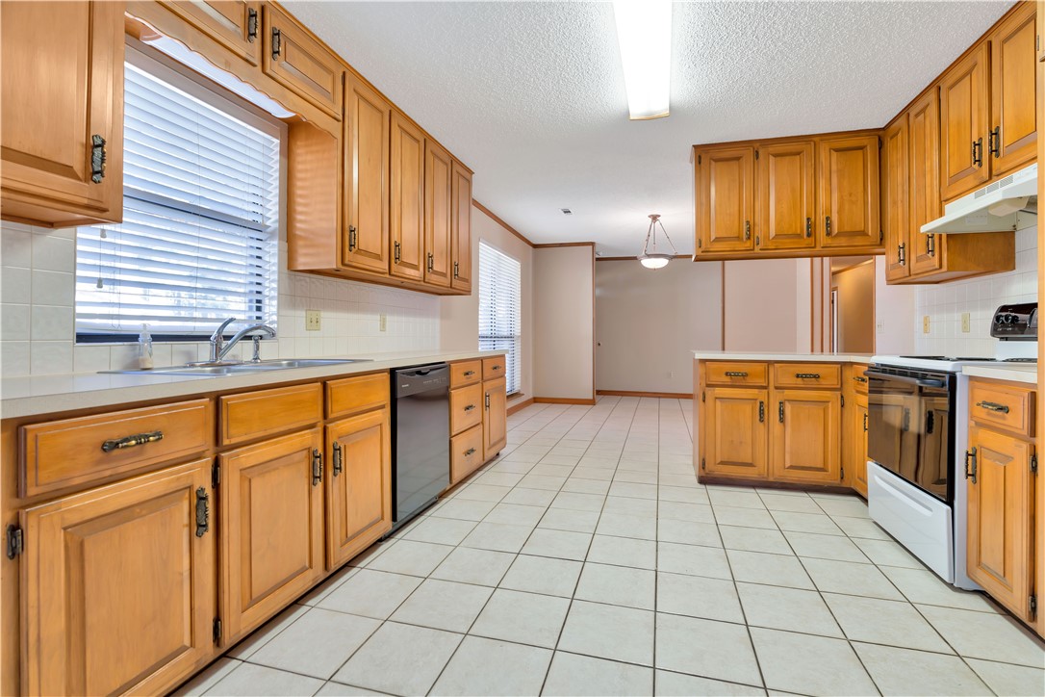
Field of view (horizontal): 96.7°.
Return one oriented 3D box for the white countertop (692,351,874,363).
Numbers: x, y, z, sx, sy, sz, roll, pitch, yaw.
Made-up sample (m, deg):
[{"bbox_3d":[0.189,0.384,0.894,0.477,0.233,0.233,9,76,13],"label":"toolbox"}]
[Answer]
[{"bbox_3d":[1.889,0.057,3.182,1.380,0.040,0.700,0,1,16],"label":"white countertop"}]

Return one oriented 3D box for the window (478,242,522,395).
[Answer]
[{"bbox_3d":[-0.247,-0.278,5.846,0.055,1.817,1.625,0,1,16],"label":"window"}]

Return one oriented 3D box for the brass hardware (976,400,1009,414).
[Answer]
[{"bbox_3d":[1.620,0.200,1.609,0.030,0.029,0.134,0,1,16],"label":"brass hardware"}]

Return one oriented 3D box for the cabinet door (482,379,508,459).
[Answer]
[{"bbox_3d":[-0.225,0.554,3.752,0.022,0.580,0.488,0,1,16],"label":"cabinet door"}]

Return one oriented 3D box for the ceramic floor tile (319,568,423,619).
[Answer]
[{"bbox_3d":[-0.605,0.991,1.879,0.306,0.010,0.306,0,1,16],"label":"ceramic floor tile"}]

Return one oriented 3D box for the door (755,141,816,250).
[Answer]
[{"bbox_3d":[1.945,-1.115,3.422,0.367,0.764,0.022,0,1,16],"label":"door"}]

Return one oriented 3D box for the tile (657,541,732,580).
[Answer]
[{"bbox_3d":[0.772,0.970,2.125,0.305,0.010,0.305,0,1,16],"label":"tile"}]

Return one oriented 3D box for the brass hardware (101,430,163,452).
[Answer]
[{"bbox_3d":[-0.923,0.221,1.115,0.030,0.029,0.134,0,1,16],"label":"brass hardware"}]

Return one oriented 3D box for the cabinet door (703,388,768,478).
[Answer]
[{"bbox_3d":[1.423,0.558,3.093,0.379,0.574,0.022,0,1,16],"label":"cabinet door"}]

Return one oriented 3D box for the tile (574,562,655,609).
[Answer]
[{"bbox_3d":[0.392,0.980,1.919,0.306,0.010,0.306,0,1,16],"label":"tile"}]

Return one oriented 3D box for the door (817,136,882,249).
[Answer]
[{"bbox_3d":[2.327,-1.116,3.310,0.357,0.764,0.022,0,1,16],"label":"door"}]

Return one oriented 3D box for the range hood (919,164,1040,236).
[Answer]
[{"bbox_3d":[2.292,-0.701,2.127,0.460,0.150,0.765,0,1,16],"label":"range hood"}]

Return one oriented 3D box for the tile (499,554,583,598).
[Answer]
[{"bbox_3d":[0.088,0.973,1.999,0.305,0.010,0.305,0,1,16],"label":"tile"}]

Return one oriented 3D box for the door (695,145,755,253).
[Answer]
[{"bbox_3d":[1.560,-1.113,3.535,0.367,0.764,0.022,0,1,16],"label":"door"}]

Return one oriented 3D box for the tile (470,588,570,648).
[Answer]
[{"bbox_3d":[0.003,0.988,1.708,0.306,0.010,0.306,0,1,16],"label":"tile"}]

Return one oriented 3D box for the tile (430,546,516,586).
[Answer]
[{"bbox_3d":[-0.213,0.983,2.092,0.306,0.010,0.306,0,1,16],"label":"tile"}]

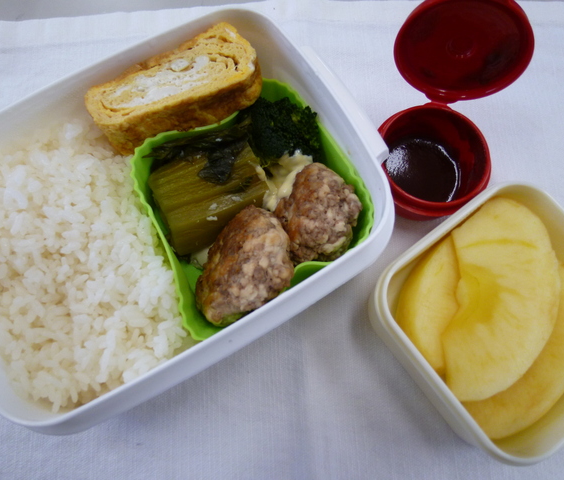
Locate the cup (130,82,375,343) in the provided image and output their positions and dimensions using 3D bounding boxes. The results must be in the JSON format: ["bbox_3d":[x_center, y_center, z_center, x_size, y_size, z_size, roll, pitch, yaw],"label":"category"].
[{"bbox_3d":[-0.015,-0.014,0.213,0.090,0.038,0.092,-28,73,-5],"label":"cup"}]

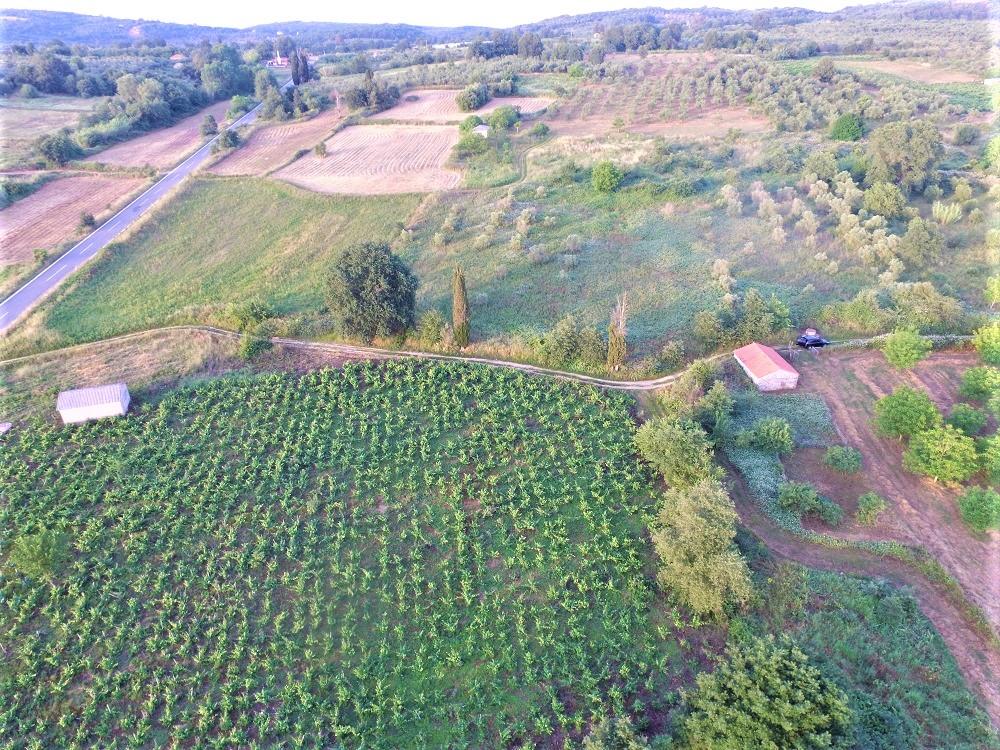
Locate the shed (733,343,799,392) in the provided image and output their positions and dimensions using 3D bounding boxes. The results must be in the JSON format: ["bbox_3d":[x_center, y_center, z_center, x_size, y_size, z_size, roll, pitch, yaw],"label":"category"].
[{"bbox_3d":[35.395,-1.187,77.149,5.128,3.026,7.385,-3,31,-6],"label":"shed"}]

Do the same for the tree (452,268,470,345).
[{"bbox_3d":[-5.600,-9.504,81.990,2.400,12.400,2.400,0,31,0],"label":"tree"}]

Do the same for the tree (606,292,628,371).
[{"bbox_3d":[15.867,-5.631,76.462,2.400,11.400,2.400,0,31,0],"label":"tree"}]

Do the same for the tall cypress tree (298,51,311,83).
[{"bbox_3d":[-118.874,-187.075,350.608,5.200,17.100,5.200,0,31,0],"label":"tall cypress tree"}]

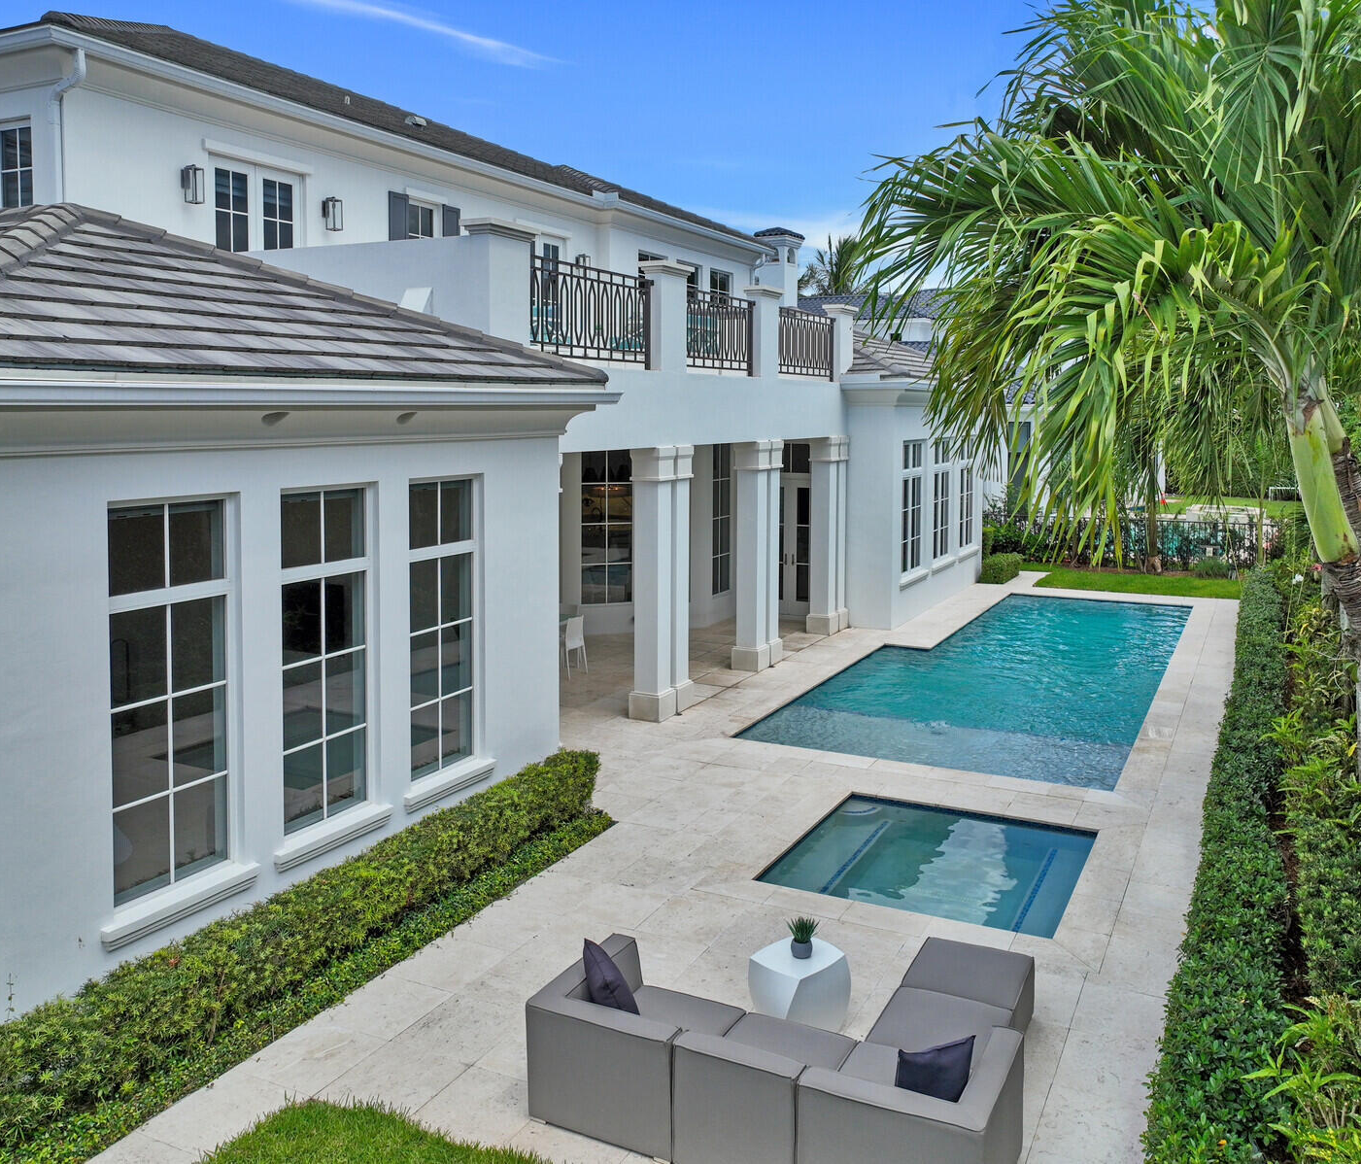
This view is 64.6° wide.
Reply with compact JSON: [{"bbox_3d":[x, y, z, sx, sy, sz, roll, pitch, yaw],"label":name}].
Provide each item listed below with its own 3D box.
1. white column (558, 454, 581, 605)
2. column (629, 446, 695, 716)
[{"bbox_3d":[-1.859,-0.846,17.760,0.324,2.621,0.252,-3,9,-16],"label":"white column"},{"bbox_3d":[-0.255,-0.009,13.122,0.425,3.269,0.864,4,10,28],"label":"column"}]

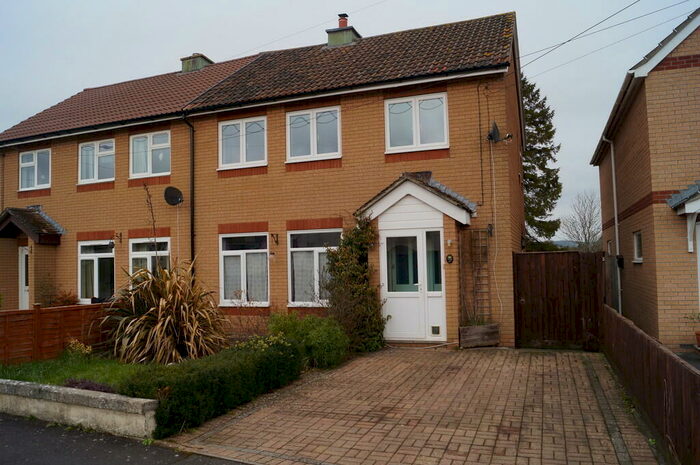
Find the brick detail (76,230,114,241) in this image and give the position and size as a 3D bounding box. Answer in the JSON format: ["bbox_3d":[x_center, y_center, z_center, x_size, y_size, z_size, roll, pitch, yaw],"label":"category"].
[{"bbox_3d":[-6.504,0.087,13.473,1.315,0.231,0.110,-2,-4,23],"label":"brick detail"}]

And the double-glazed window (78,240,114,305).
[{"bbox_3d":[-6.495,1.023,13.444,1.239,1.627,0.100,-2,-4,23],"label":"double-glazed window"}]

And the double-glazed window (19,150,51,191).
[{"bbox_3d":[-8.716,-1.730,14.531,1.250,1.098,0.100,-2,-4,23],"label":"double-glazed window"}]

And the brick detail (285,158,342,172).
[{"bbox_3d":[-0.781,-1.456,11.399,1.320,0.165,0.100,-3,-4,21],"label":"brick detail"}]

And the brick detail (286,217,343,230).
[{"bbox_3d":[-0.767,-0.178,11.312,1.353,0.219,0.100,-3,-3,22],"label":"brick detail"}]

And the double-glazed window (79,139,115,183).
[{"bbox_3d":[-6.578,-1.822,13.638,1.264,1.098,0.100,-2,-4,23],"label":"double-glazed window"}]

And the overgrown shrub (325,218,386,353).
[{"bbox_3d":[0.137,0.899,9.911,1.250,2.450,1.050,-2,-4,23],"label":"overgrown shrub"}]

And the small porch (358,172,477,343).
[{"bbox_3d":[1.241,0.487,9.978,2.250,3.300,0.850,-3,-4,21],"label":"small porch"}]

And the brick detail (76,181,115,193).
[{"bbox_3d":[-6.609,-1.194,13.673,1.311,0.213,0.100,-3,-3,22],"label":"brick detail"}]

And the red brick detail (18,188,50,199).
[{"bbox_3d":[-8.676,-1.067,14.367,1.300,0.165,0.100,-3,-4,21],"label":"red brick detail"}]

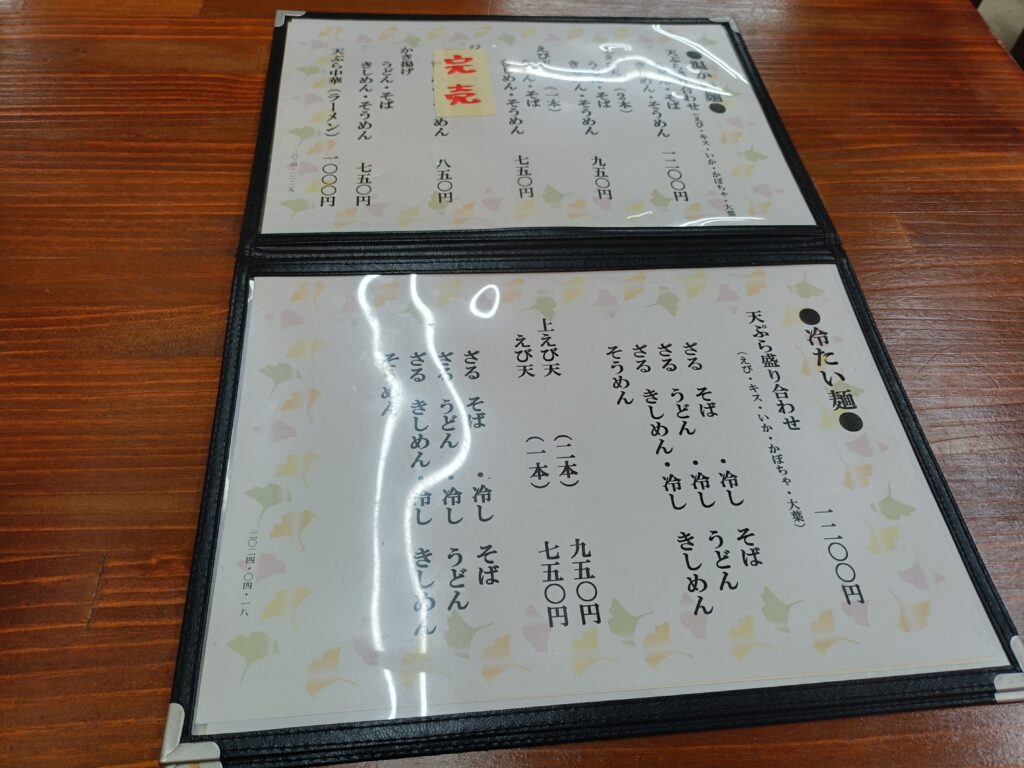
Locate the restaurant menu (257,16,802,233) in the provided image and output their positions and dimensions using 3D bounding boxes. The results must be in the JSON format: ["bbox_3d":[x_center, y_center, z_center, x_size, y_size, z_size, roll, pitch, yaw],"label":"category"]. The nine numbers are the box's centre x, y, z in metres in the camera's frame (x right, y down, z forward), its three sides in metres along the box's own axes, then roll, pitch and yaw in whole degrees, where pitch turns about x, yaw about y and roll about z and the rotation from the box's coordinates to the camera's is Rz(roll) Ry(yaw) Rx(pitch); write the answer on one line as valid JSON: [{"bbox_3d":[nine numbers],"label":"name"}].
[{"bbox_3d":[0.010,-0.163,0.447,0.298,0.003,0.207,-2,56,-6],"label":"restaurant menu"}]

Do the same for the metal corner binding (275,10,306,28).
[{"bbox_3d":[-0.145,-0.239,0.487,0.019,0.004,0.020,-2,56,-6],"label":"metal corner binding"}]

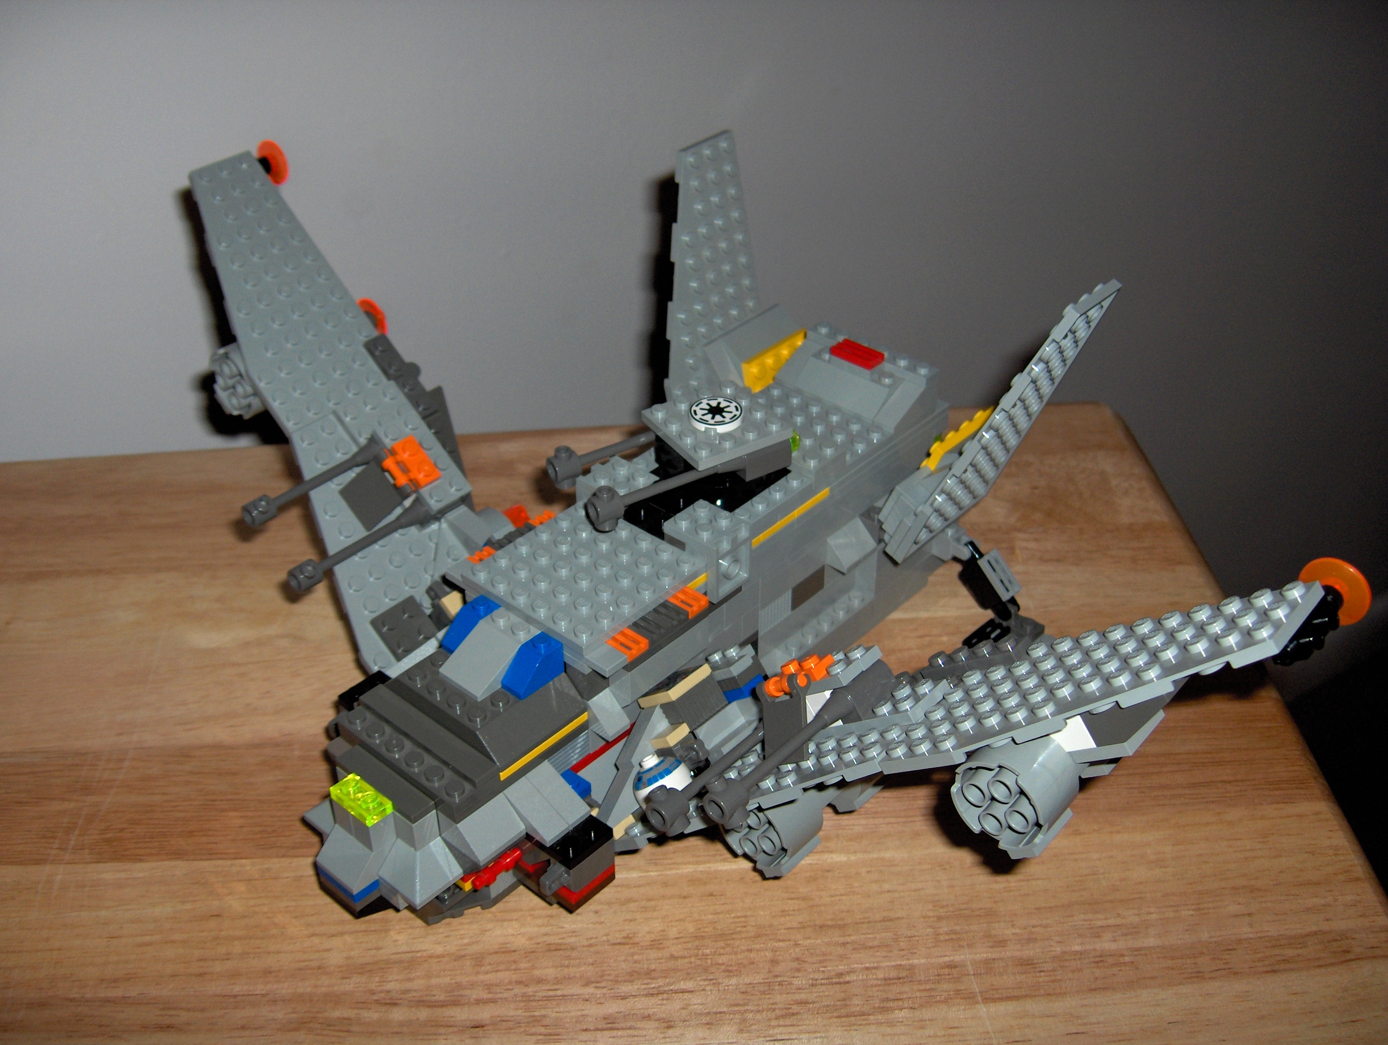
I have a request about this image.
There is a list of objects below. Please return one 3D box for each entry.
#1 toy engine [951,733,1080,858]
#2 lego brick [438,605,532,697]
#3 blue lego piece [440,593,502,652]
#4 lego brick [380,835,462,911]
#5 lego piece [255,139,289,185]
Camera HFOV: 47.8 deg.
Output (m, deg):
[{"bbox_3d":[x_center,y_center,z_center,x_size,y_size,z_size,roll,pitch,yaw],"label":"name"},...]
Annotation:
[{"bbox_3d":[0.070,0.058,0.336,0.017,0.025,0.025,-35,9,-37],"label":"toy engine"},{"bbox_3d":[-0.055,0.035,0.421,0.016,0.011,0.024,27,44,33],"label":"lego brick"},{"bbox_3d":[-0.061,0.028,0.426,0.008,0.011,0.016,27,44,33],"label":"blue lego piece"},{"bbox_3d":[-0.072,0.089,0.407,0.016,0.010,0.016,27,44,33],"label":"lego brick"},{"bbox_3d":[-0.147,-0.126,0.548,0.005,0.016,0.016,-33,86,-35],"label":"lego piece"}]

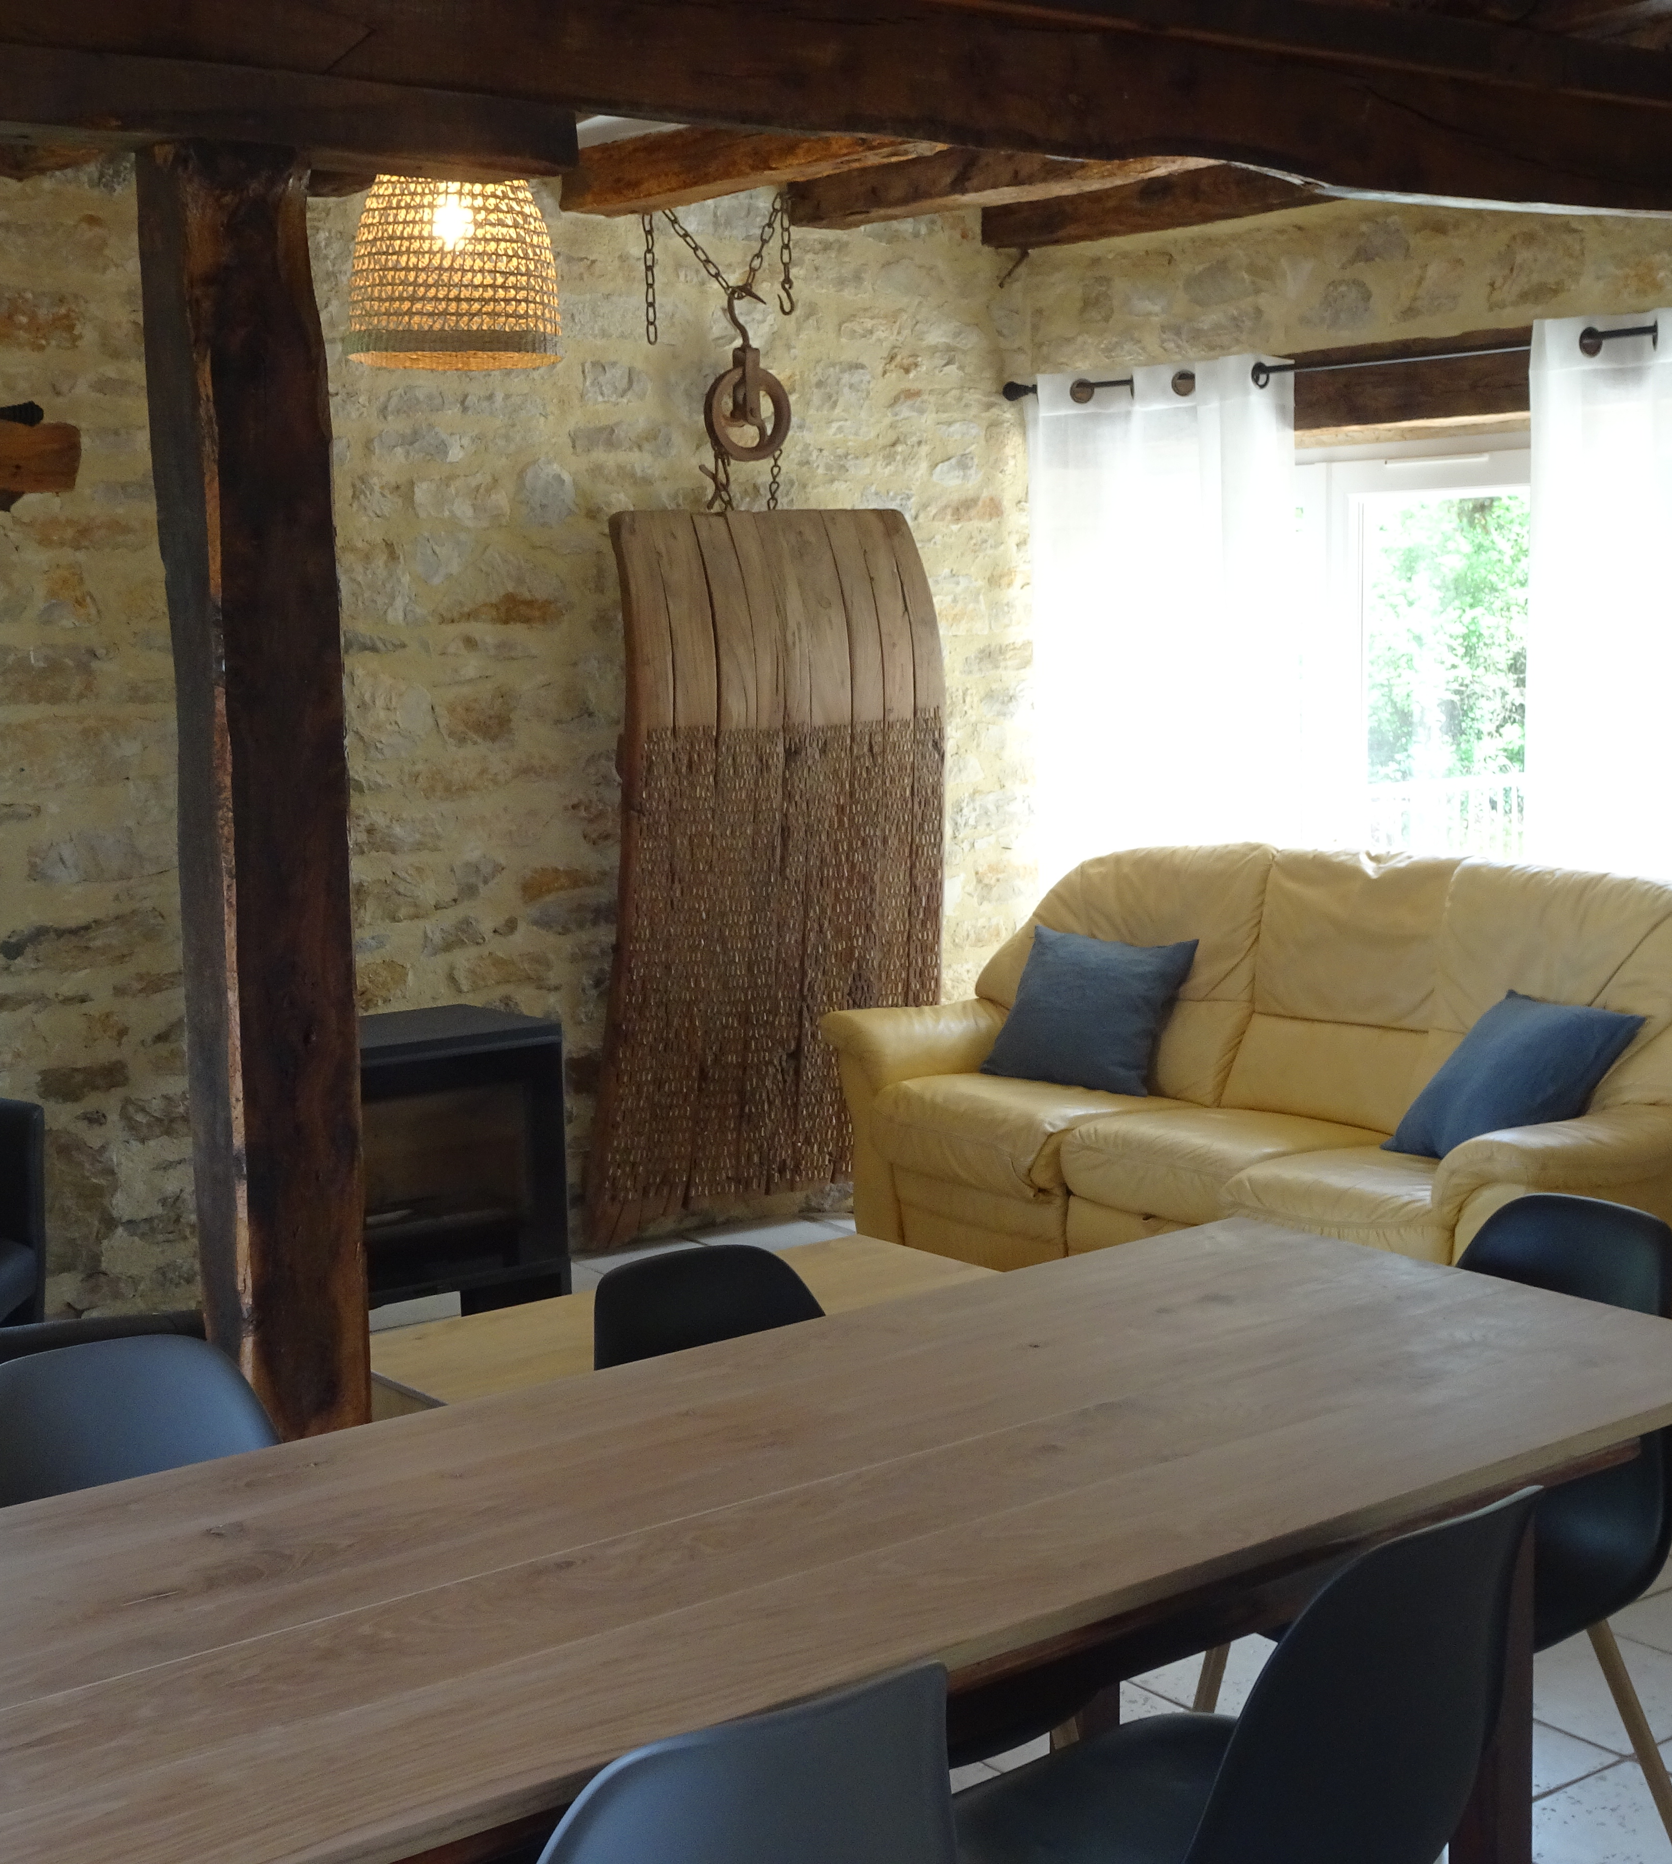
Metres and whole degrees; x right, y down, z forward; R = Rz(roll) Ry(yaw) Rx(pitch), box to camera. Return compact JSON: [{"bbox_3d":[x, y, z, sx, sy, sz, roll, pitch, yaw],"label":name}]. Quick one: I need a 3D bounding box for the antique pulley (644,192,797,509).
[{"bbox_3d":[-0.261,-1.372,6.117,0.367,0.736,0.120,-6,8,-35],"label":"antique pulley"}]

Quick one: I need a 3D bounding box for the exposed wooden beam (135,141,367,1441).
[{"bbox_3d":[-0.721,0.086,3.282,0.190,2.116,0.200,-5,8,-29],"label":"exposed wooden beam"}]

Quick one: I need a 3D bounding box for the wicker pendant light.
[{"bbox_3d":[-0.645,-1.135,4.317,0.360,0.350,0.360,0,7,6],"label":"wicker pendant light"}]

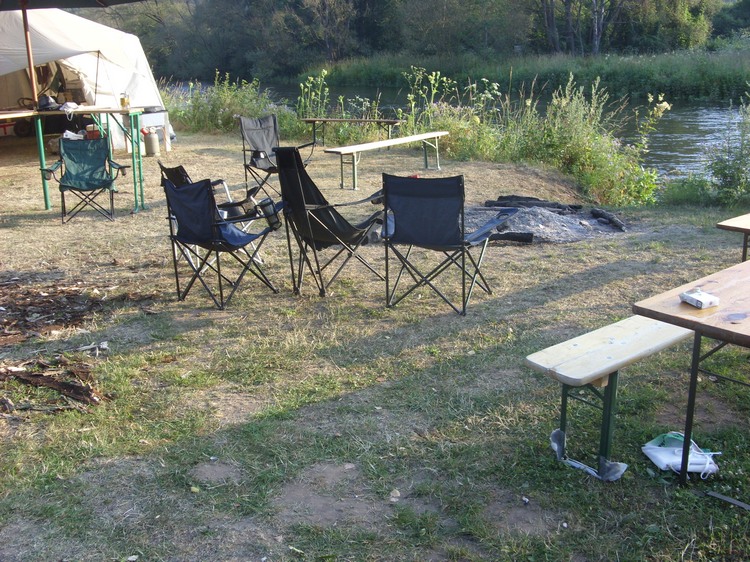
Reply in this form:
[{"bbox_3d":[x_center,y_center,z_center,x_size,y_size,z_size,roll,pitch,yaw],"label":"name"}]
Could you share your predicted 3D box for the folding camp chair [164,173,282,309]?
[{"bbox_3d":[-1.007,-0.304,5.495,0.720,0.840,0.650,11,18,35],"label":"folding camp chair"}]

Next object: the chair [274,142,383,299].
[{"bbox_3d":[-0.357,-0.438,5.689,0.700,1.000,0.900,8,17,29],"label":"chair"}]

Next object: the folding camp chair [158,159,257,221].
[{"bbox_3d":[-1.261,-0.535,6.390,0.670,0.830,0.580,-11,18,-35],"label":"folding camp chair"}]

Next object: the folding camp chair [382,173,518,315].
[{"bbox_3d":[0.421,-0.299,5.381,0.840,0.890,0.720,6,16,22],"label":"folding camp chair"}]

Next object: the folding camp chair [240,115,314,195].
[{"bbox_3d":[-1.057,-1.363,9.269,0.680,0.960,0.820,10,18,34],"label":"folding camp chair"}]

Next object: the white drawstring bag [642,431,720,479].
[{"bbox_3d":[1.327,0.735,3.561,0.300,0.130,0.230,0,15,0],"label":"white drawstring bag"}]

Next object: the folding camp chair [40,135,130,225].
[{"bbox_3d":[-2.902,-1.035,8.322,0.820,0.810,0.570,-4,15,-15],"label":"folding camp chair"}]

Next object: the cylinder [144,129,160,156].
[{"bbox_3d":[-3.822,-2.386,14.060,0.240,0.490,0.240,0,15,0],"label":"cylinder"}]

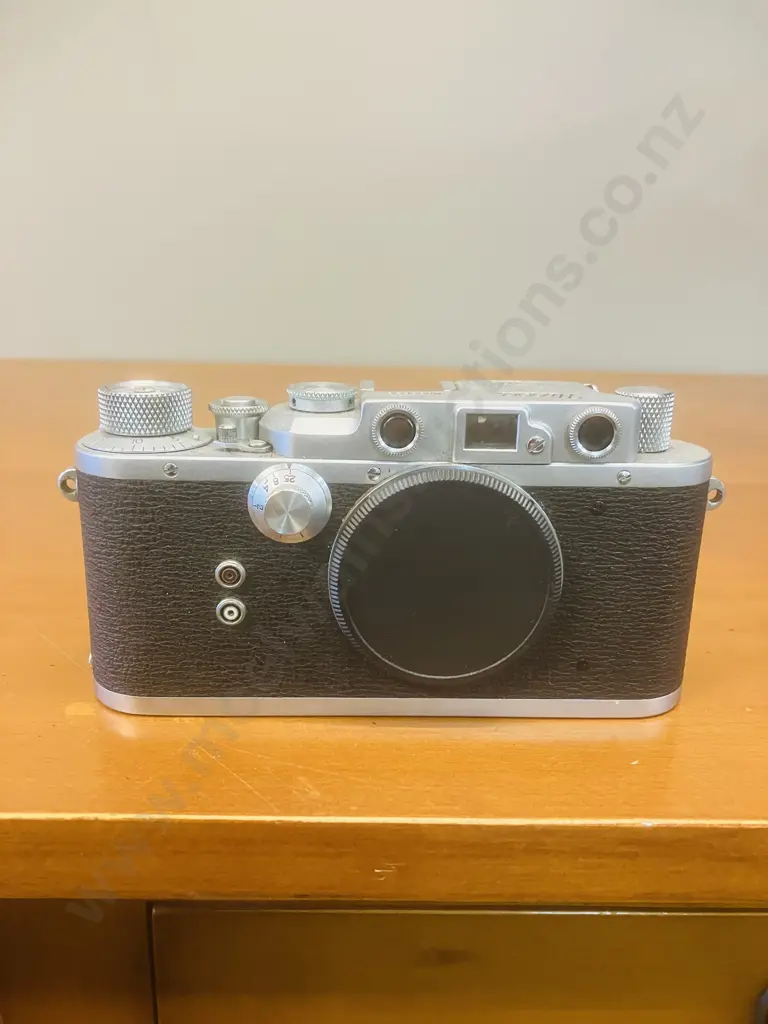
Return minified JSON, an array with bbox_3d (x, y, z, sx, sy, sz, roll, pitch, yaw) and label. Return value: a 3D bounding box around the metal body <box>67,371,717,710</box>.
[{"bbox_3d":[0.002,0.008,0.179,0.144,0.070,0.041,1,15,-1],"label":"metal body"}]

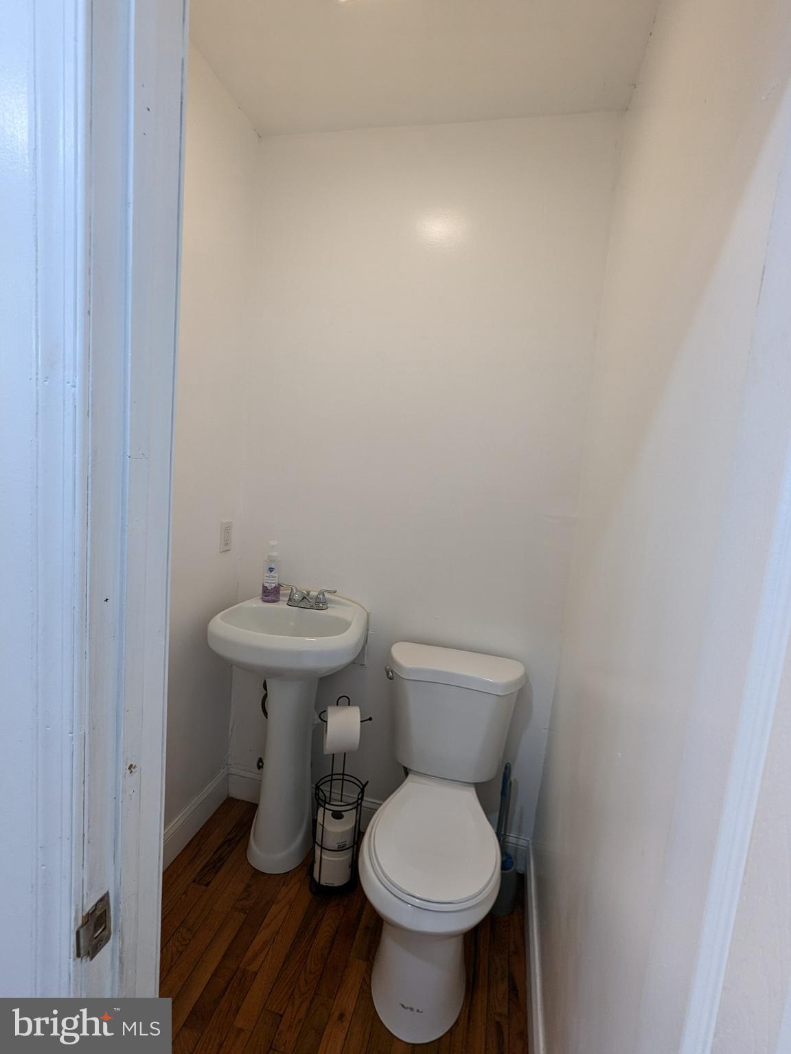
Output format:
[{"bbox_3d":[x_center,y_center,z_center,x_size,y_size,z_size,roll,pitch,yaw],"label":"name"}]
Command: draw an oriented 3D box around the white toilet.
[{"bbox_3d":[0.128,0.853,1.418,0.454,0.776,0.707,6,7,9],"label":"white toilet"}]

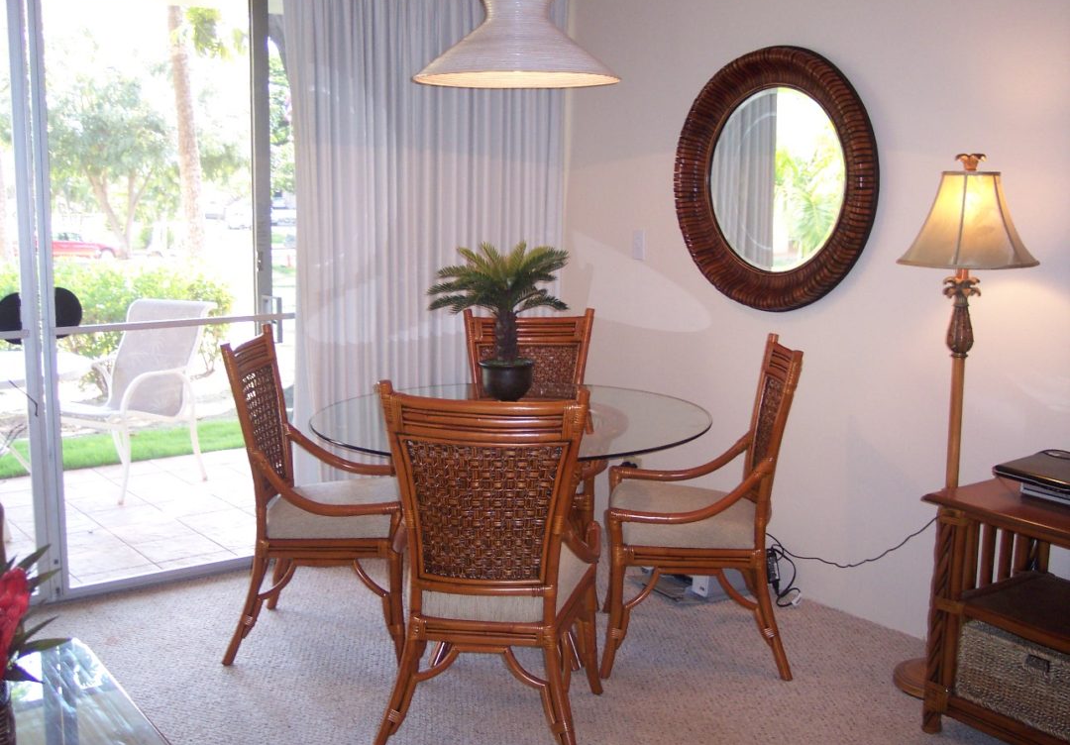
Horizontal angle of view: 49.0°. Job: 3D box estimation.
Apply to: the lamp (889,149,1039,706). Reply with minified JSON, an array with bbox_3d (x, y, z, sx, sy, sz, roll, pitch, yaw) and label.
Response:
[{"bbox_3d":[1.206,0.161,3.323,0.395,1.532,0.395,1,9,0],"label":"lamp"}]

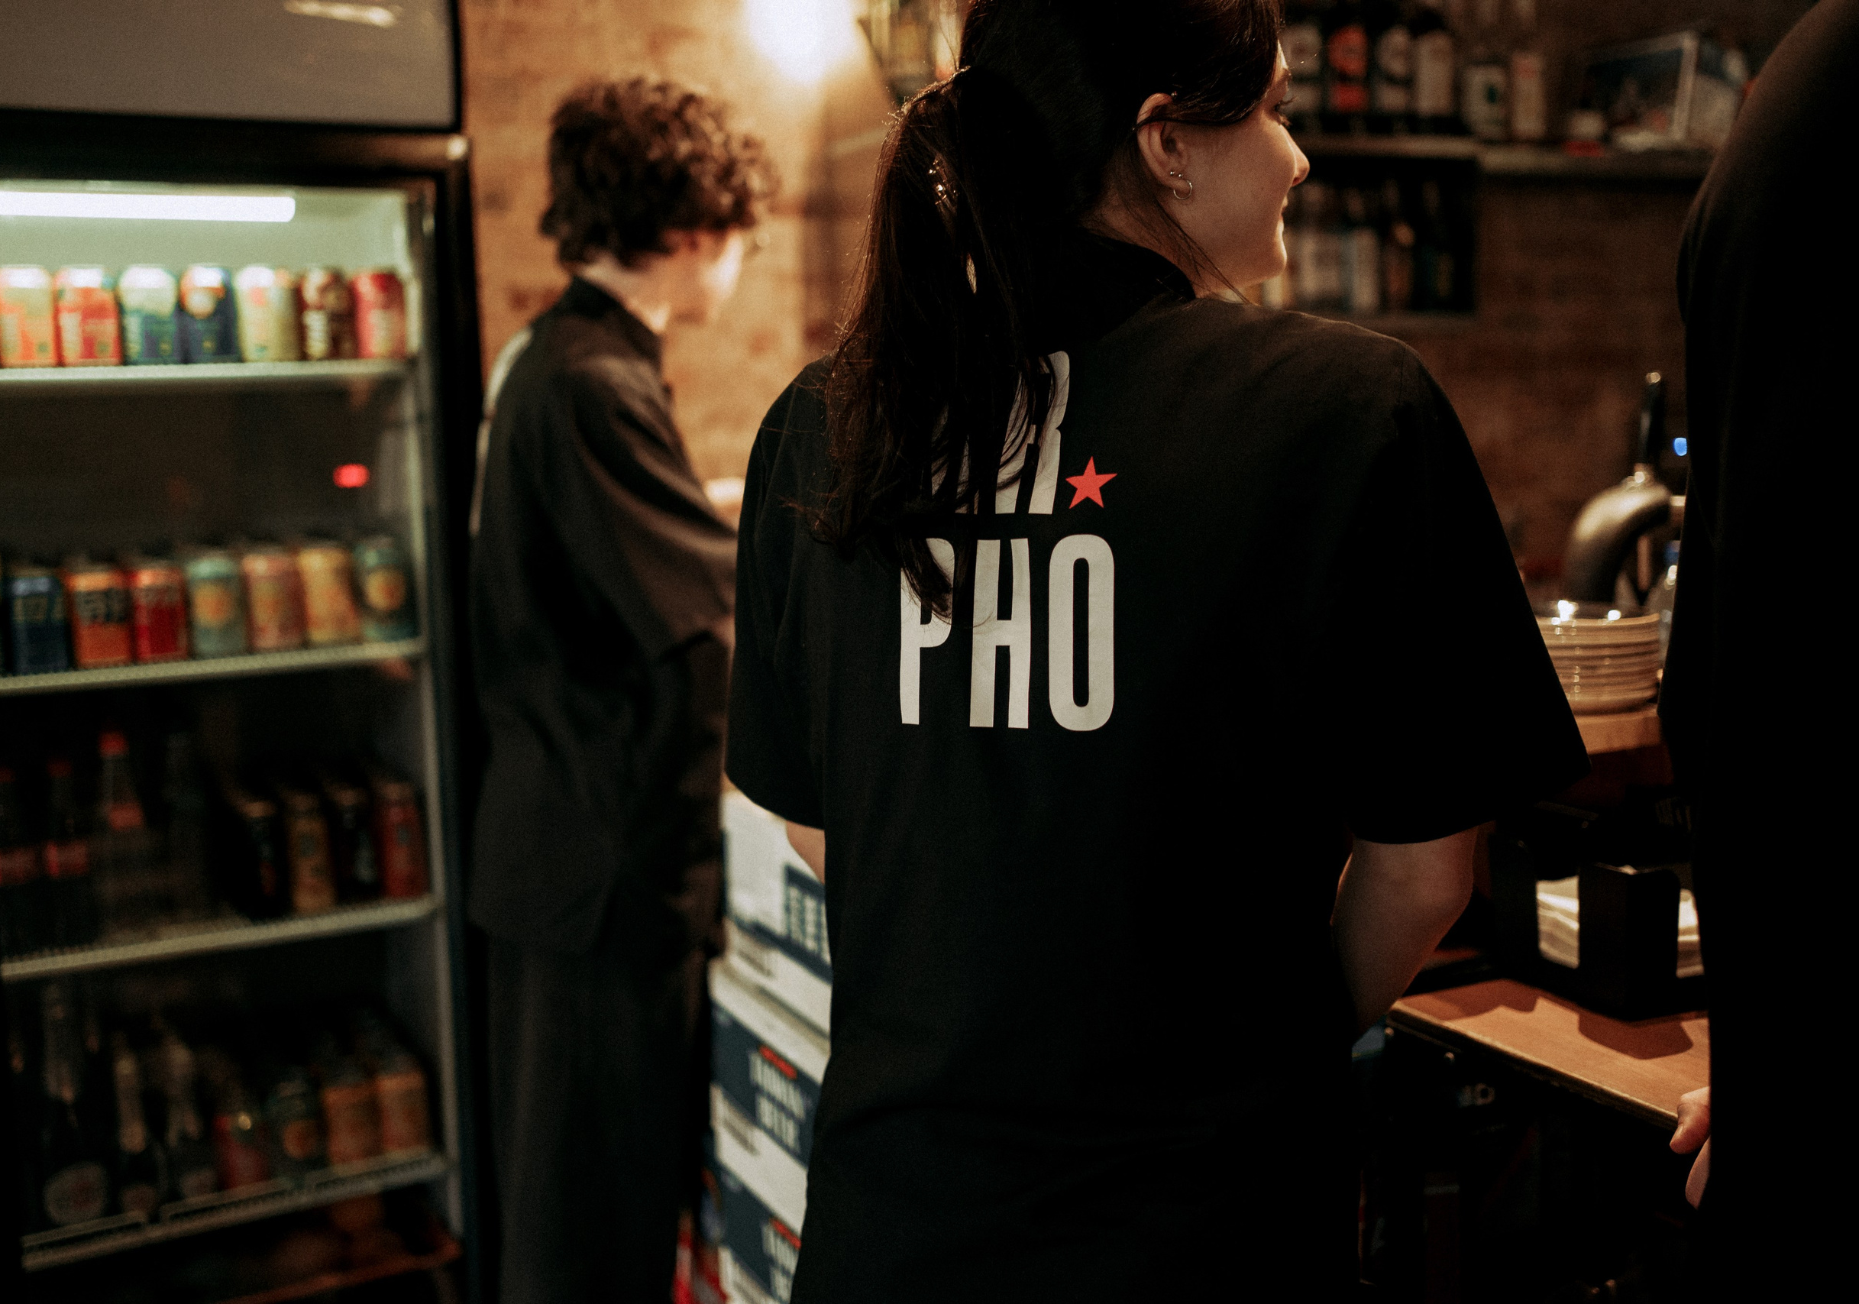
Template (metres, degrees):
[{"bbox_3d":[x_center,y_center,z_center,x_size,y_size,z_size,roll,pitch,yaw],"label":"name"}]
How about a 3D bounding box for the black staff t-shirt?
[{"bbox_3d":[0.145,0.112,1.320,0.580,0.770,0.340,3,10,22],"label":"black staff t-shirt"}]

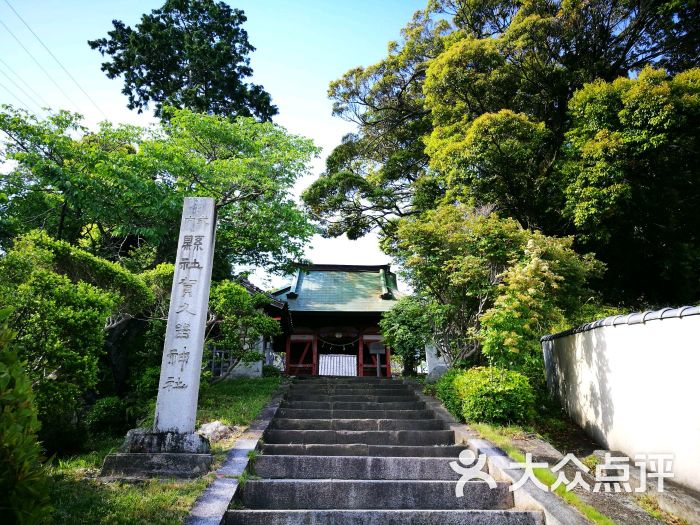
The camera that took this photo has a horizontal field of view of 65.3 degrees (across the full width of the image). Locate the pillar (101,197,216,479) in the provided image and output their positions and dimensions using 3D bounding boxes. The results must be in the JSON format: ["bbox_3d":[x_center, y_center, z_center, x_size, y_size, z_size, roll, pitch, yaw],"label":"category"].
[{"bbox_3d":[-1.540,0.619,5.017,0.830,2.540,0.720,2,-20,-7],"label":"pillar"}]

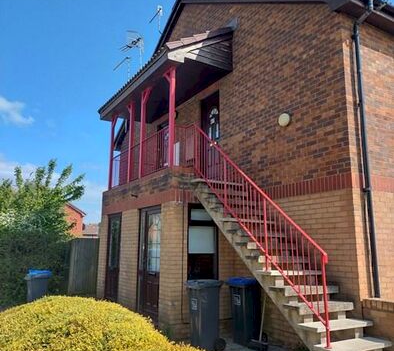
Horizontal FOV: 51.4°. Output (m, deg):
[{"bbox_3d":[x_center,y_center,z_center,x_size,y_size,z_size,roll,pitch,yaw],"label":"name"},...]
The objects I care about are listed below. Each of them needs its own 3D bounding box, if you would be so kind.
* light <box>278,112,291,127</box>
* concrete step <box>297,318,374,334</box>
[{"bbox_3d":[1.466,-0.936,6.880,0.100,0.230,0.230,7,-13,-30],"label":"light"},{"bbox_3d":[1.686,1.820,4.939,0.972,0.060,0.300,7,-13,-30],"label":"concrete step"}]

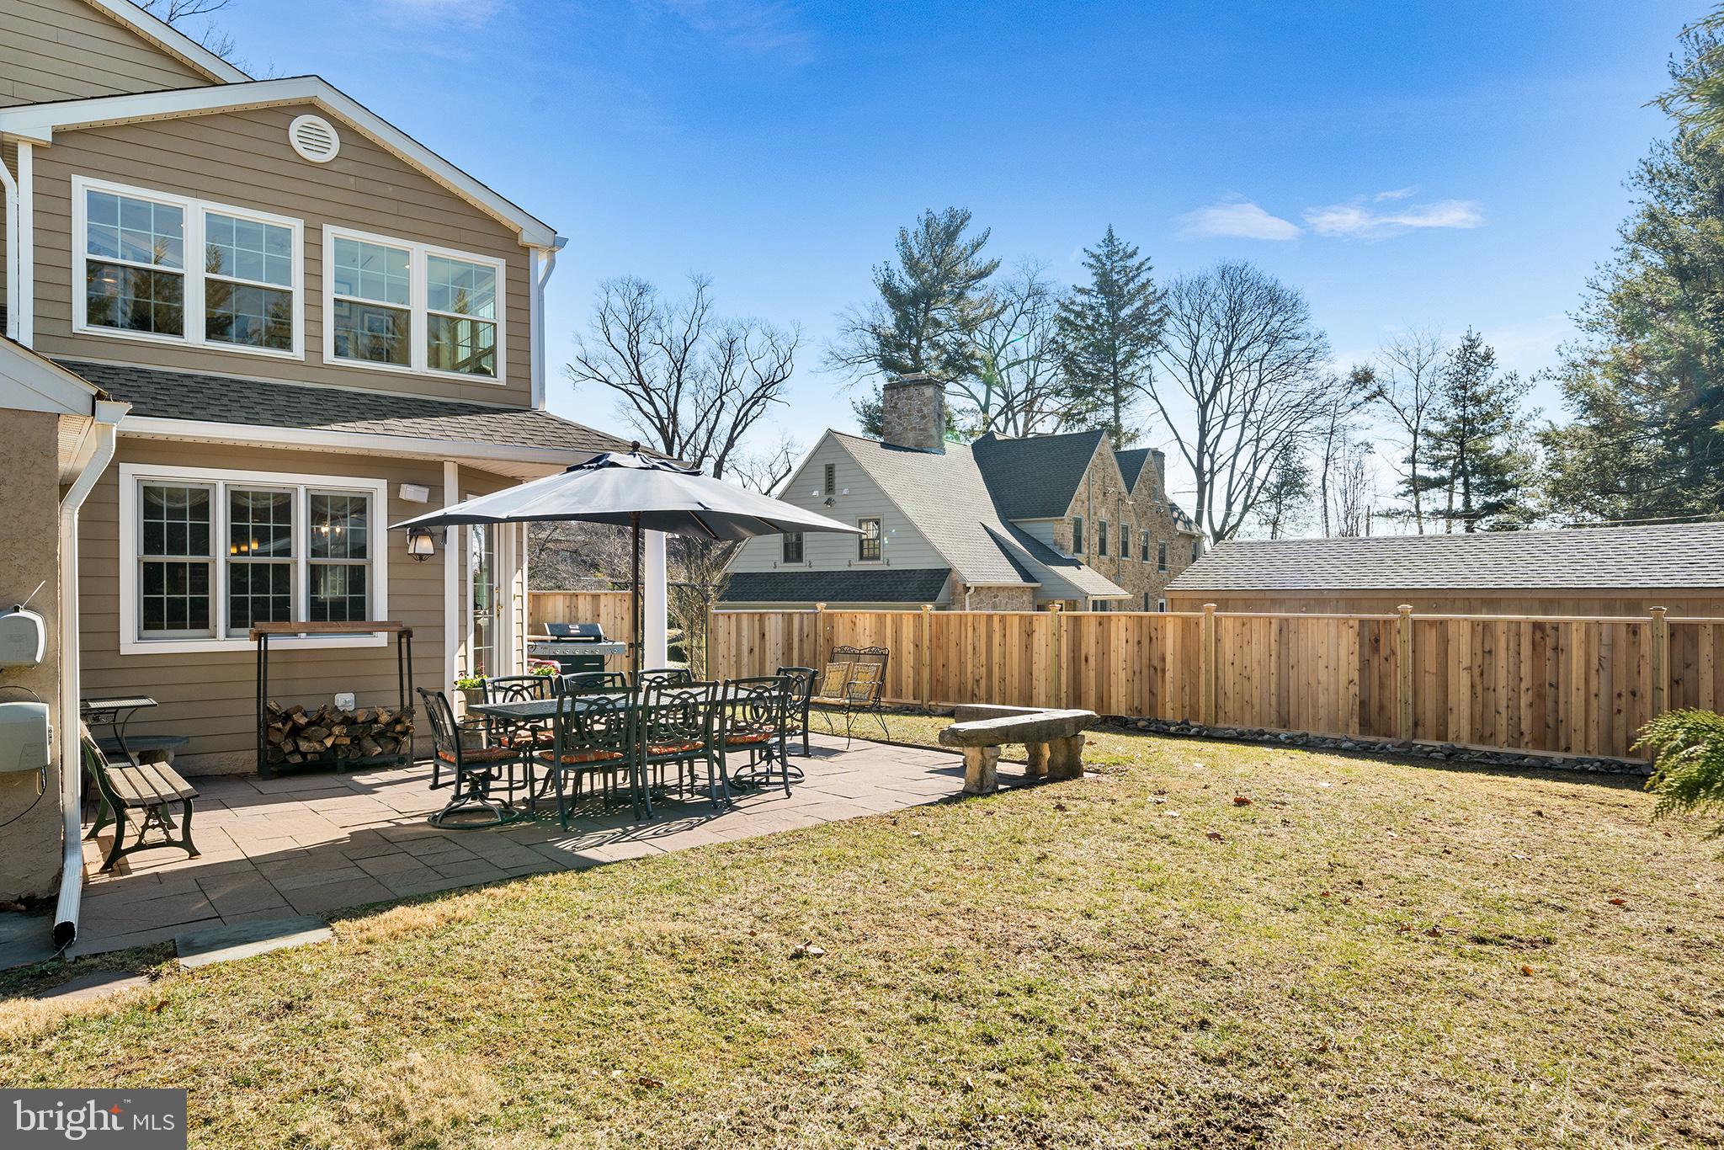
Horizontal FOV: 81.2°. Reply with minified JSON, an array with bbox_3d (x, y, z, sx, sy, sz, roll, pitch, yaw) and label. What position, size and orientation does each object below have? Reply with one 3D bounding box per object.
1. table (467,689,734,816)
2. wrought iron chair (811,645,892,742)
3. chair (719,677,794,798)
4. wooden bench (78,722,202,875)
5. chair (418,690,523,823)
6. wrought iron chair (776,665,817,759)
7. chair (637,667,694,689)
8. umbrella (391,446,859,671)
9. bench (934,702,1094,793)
[{"bbox_3d":[-1.827,1.372,7.998,2.170,0.745,1.020,1,-1,-40],"label":"table"},{"bbox_3d":[-0.248,1.311,10.828,0.950,0.970,0.760,-1,-1,37],"label":"wrought iron chair"},{"bbox_3d":[-0.982,1.275,8.008,0.600,0.940,0.630,1,-1,-40],"label":"chair"},{"bbox_3d":[-4.569,1.314,6.288,0.600,0.800,1.380,1,-1,-42],"label":"wooden bench"},{"bbox_3d":[-2.755,1.255,7.184,0.670,0.950,0.610,1,-1,-42],"label":"chair"},{"bbox_3d":[-0.825,1.286,8.902,0.670,0.950,0.610,1,-1,-42],"label":"wrought iron chair"},{"bbox_3d":[-1.599,1.285,8.560,0.600,0.940,0.630,1,-1,-40],"label":"chair"},{"bbox_3d":[-1.827,0.375,8.016,3.030,2.740,1.920,1,-1,-39],"label":"umbrella"},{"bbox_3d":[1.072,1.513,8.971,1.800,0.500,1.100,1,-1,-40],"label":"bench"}]

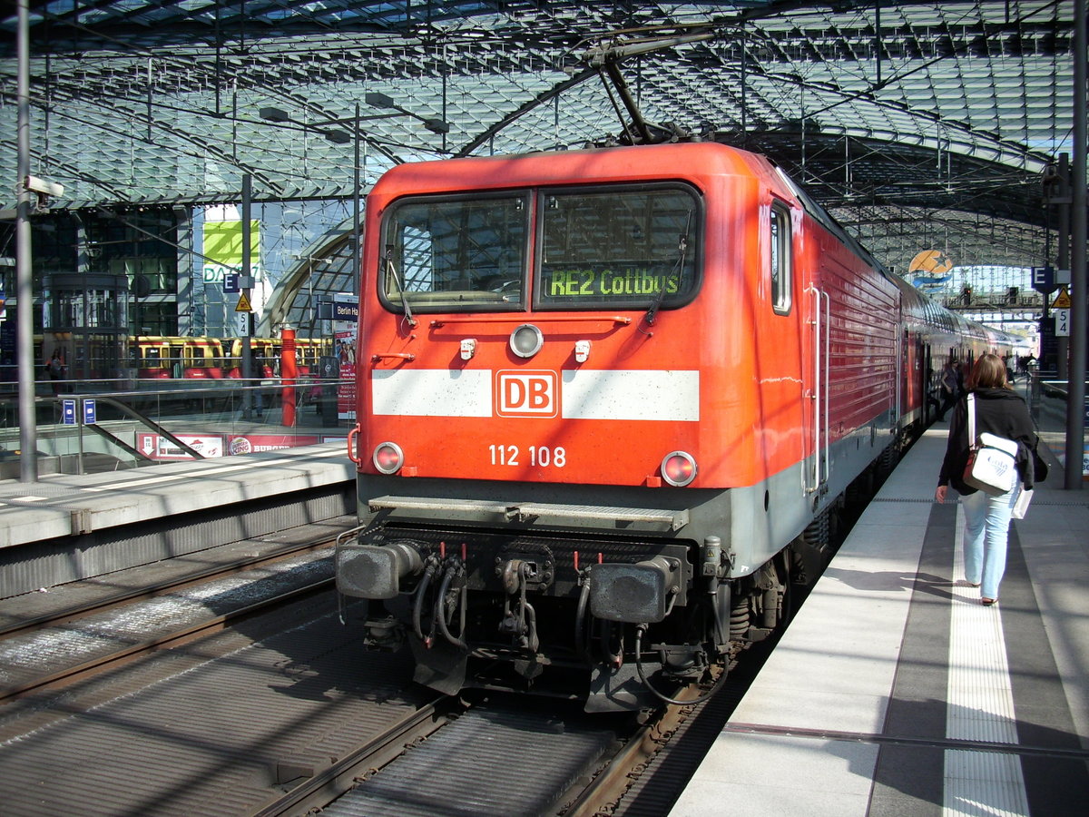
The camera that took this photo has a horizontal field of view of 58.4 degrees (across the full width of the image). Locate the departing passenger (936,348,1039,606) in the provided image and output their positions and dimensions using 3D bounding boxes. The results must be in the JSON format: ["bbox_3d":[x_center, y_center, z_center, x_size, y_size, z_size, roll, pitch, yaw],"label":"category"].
[{"bbox_3d":[3.056,0.484,6.750,0.660,1.700,0.500,1,3,23],"label":"departing passenger"}]

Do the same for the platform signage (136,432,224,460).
[{"bbox_3d":[-8.145,0.852,21.800,1.930,0.600,0.060,1,3,10],"label":"platform signage"}]

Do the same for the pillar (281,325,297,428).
[{"bbox_3d":[-5.994,-0.732,22.800,0.350,2.320,0.350,1,3,21],"label":"pillar"}]

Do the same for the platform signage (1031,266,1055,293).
[{"bbox_3d":[11.454,-2.981,22.400,0.540,0.560,0.090,1,3,21],"label":"platform signage"}]

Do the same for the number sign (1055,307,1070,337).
[{"bbox_3d":[11.892,-1.970,22.400,0.330,0.630,0.040,1,3,21],"label":"number sign"}]

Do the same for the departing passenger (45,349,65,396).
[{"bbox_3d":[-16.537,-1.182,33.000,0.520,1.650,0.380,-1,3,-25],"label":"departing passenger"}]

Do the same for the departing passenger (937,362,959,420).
[{"bbox_3d":[10.309,-0.460,24.700,0.550,1.660,0.500,-1,3,-21],"label":"departing passenger"}]

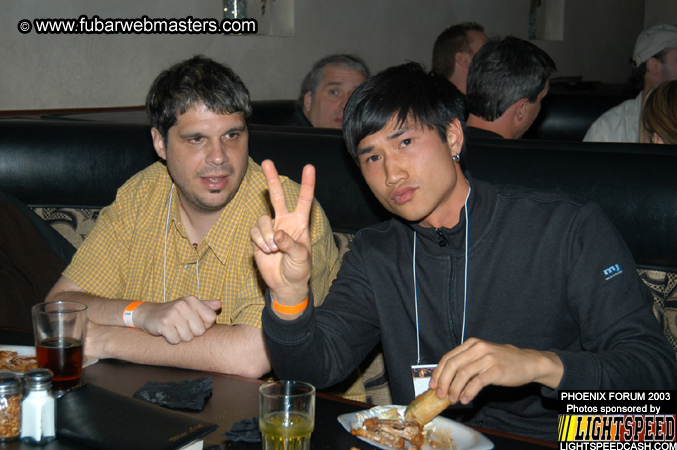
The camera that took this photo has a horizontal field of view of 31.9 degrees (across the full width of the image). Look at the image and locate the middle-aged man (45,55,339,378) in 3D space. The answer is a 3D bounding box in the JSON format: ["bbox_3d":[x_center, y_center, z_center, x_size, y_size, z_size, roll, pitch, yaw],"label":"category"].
[{"bbox_3d":[-0.265,0.326,2.028,0.580,1.210,0.670,3,9,21],"label":"middle-aged man"}]

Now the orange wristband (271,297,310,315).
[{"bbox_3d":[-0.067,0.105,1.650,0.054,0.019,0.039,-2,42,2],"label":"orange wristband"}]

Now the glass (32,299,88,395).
[{"bbox_3d":[-0.405,0.181,1.720,0.081,0.124,0.081,0,8,0],"label":"glass"}]

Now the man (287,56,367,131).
[{"bbox_3d":[-0.010,0.151,3.226,0.520,1.220,0.680,-1,8,-5],"label":"man"}]

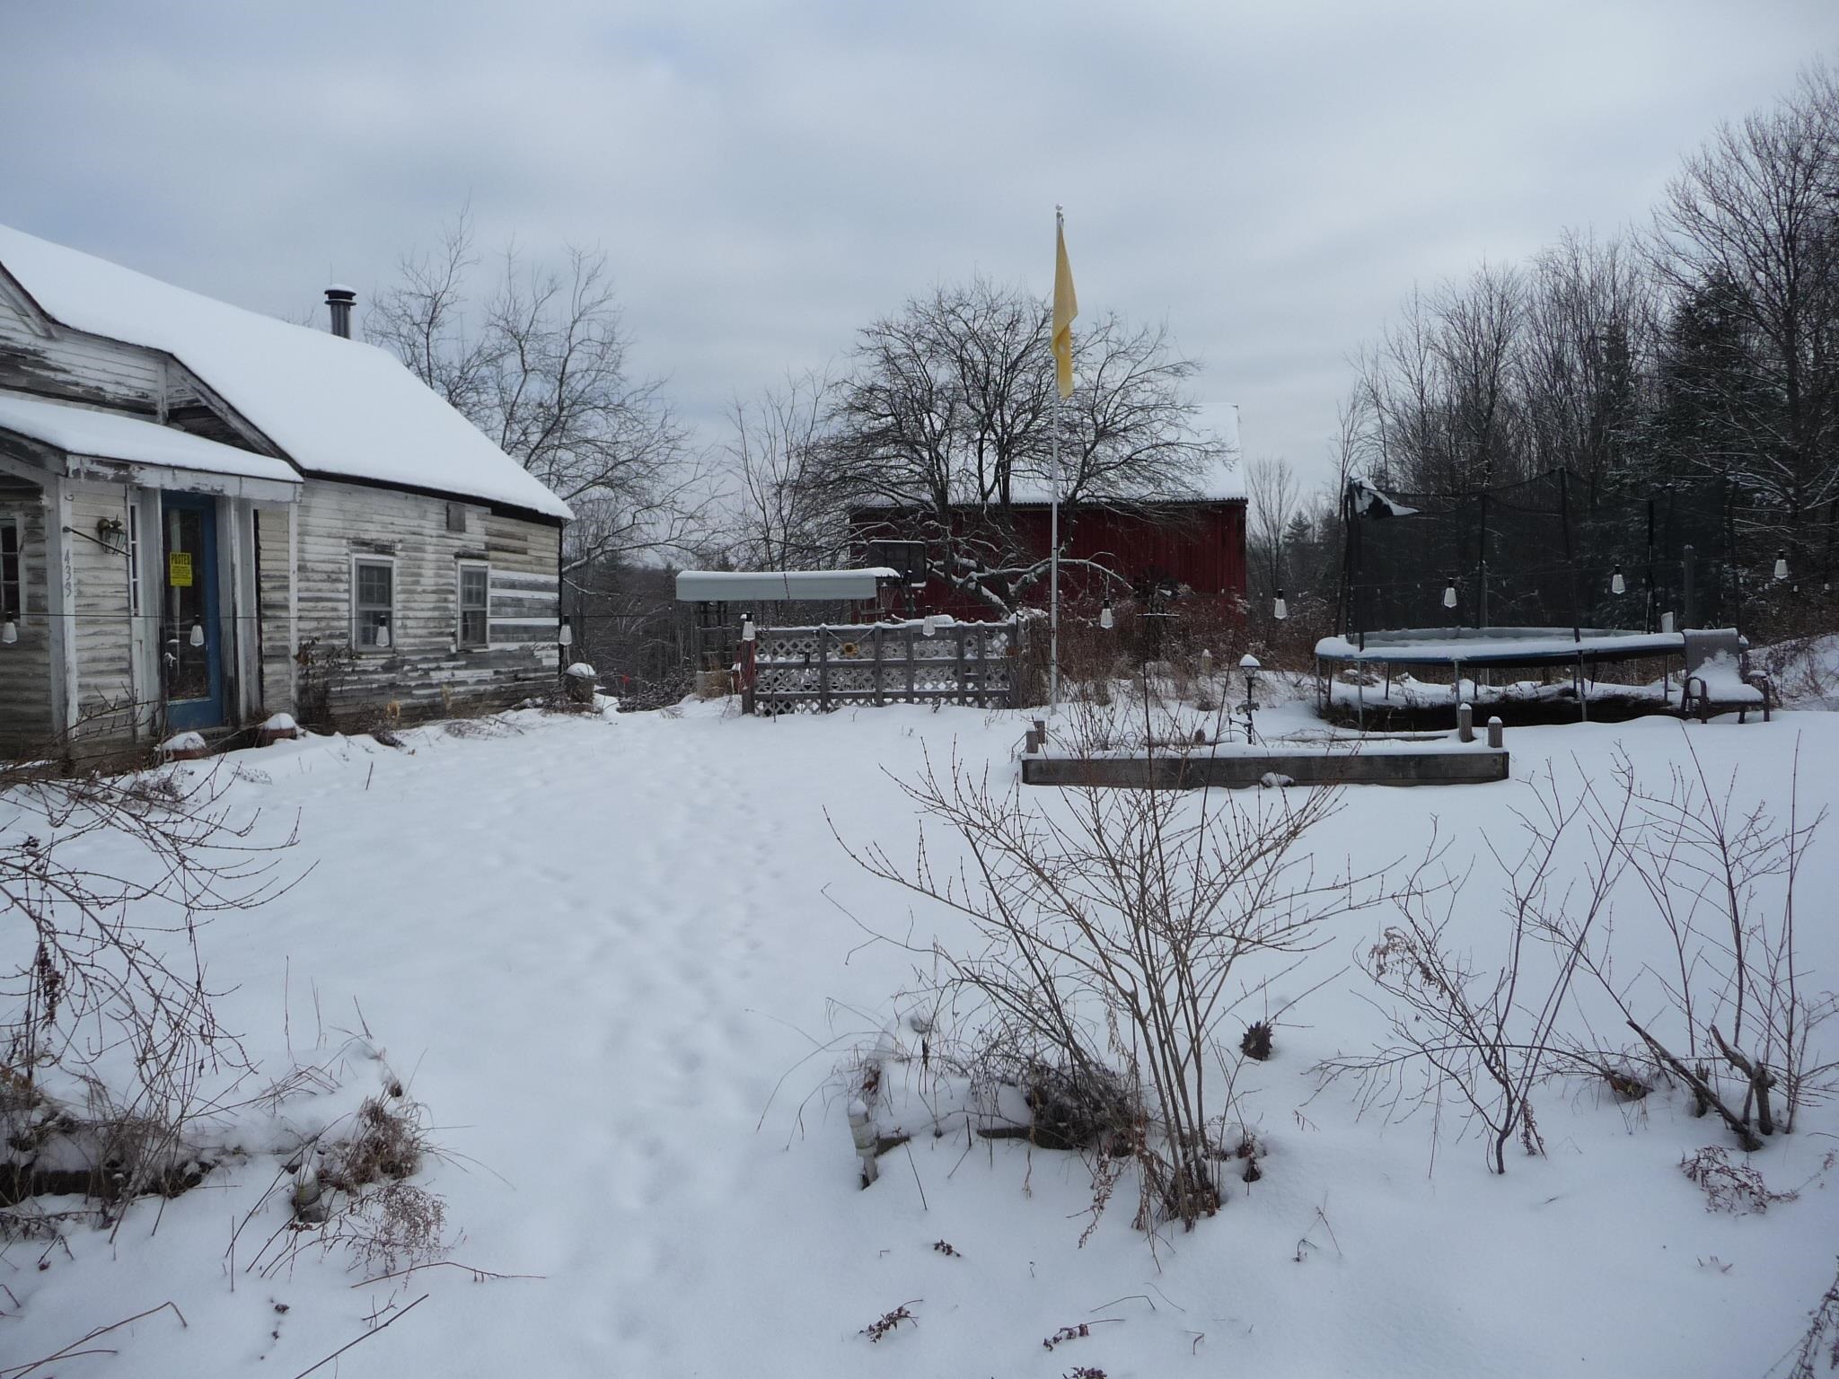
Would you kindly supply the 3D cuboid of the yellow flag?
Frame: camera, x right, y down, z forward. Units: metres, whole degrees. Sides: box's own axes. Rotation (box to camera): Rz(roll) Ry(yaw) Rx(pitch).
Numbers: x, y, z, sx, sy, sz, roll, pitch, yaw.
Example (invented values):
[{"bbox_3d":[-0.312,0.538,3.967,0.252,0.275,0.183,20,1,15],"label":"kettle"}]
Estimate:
[{"bbox_3d":[1.684,-4.405,17.180,0.300,2.120,0.200,0,3,0],"label":"yellow flag"}]

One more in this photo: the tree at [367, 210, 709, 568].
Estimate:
[{"bbox_3d":[-6.795,-4.236,26.500,6.400,8.500,6.000,0,3,0],"label":"tree"}]

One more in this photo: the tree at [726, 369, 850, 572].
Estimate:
[{"bbox_3d":[-2.651,-3.289,30.000,2.700,6.400,2.600,0,3,0],"label":"tree"}]

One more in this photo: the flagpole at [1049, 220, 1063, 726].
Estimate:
[{"bbox_3d":[1.590,-2.650,17.360,0.080,5.900,0.080,0,3,0],"label":"flagpole"}]

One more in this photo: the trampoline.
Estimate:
[{"bbox_3d":[6.560,-0.930,16.200,4.350,2.500,4.350,1,3,22],"label":"trampoline"}]

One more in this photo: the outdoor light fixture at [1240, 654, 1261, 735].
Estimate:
[{"bbox_3d":[2.627,0.063,11.800,0.170,0.660,0.170,0,3,0],"label":"outdoor light fixture"}]

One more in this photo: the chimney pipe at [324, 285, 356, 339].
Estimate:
[{"bbox_3d":[-7.521,-4.837,19.300,0.410,0.820,0.410,0,3,0],"label":"chimney pipe"}]

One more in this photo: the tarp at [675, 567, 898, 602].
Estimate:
[{"bbox_3d":[-2.026,-1.576,22.200,3.050,0.520,1.800,1,3,12],"label":"tarp"}]

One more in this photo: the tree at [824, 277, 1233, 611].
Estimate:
[{"bbox_3d":[1.926,-3.811,27.500,7.600,7.500,7.000,0,3,0],"label":"tree"}]

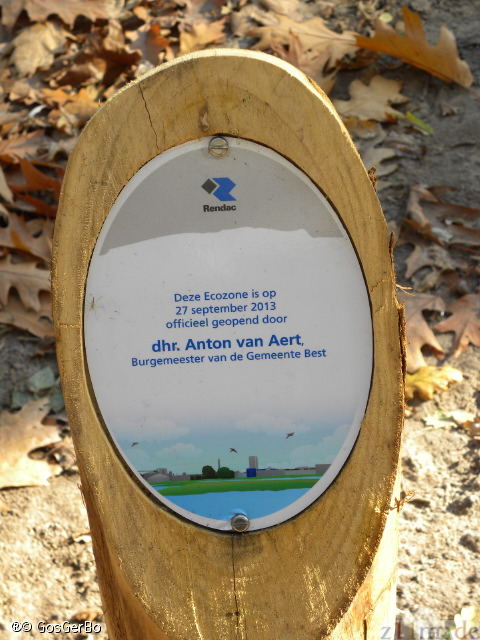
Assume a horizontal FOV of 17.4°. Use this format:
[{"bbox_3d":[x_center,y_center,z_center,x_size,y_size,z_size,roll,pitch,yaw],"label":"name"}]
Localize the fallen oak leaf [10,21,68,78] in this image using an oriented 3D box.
[{"bbox_3d":[-0.240,-0.325,1.886,0.065,0.030,0.095,18,47,22],"label":"fallen oak leaf"}]

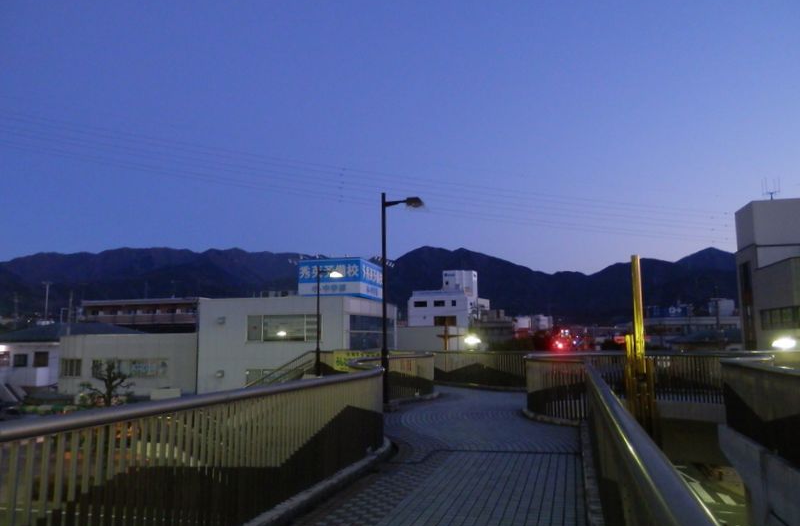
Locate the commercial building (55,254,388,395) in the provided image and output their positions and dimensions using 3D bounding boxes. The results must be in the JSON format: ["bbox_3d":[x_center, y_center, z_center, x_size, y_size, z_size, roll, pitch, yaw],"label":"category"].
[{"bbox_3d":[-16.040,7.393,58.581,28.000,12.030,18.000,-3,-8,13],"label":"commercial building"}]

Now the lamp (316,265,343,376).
[{"bbox_3d":[-3.168,2.492,25.300,0.950,4.770,0.280,-2,-8,8],"label":"lamp"}]

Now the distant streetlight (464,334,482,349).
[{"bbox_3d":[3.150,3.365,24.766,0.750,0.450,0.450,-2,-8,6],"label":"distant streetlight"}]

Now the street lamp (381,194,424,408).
[{"bbox_3d":[0.056,0.766,13.739,0.950,5.030,0.260,-2,-8,8],"label":"street lamp"}]

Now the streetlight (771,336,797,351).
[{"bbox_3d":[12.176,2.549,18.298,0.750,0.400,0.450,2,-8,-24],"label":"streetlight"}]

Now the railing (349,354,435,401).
[{"bbox_3d":[0.124,2.774,13.551,0.600,1.180,4.400,-4,-8,21],"label":"railing"}]

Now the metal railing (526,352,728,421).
[{"bbox_3d":[4.842,2.566,12.560,4.200,1.200,2.200,-3,-8,17],"label":"metal railing"}]

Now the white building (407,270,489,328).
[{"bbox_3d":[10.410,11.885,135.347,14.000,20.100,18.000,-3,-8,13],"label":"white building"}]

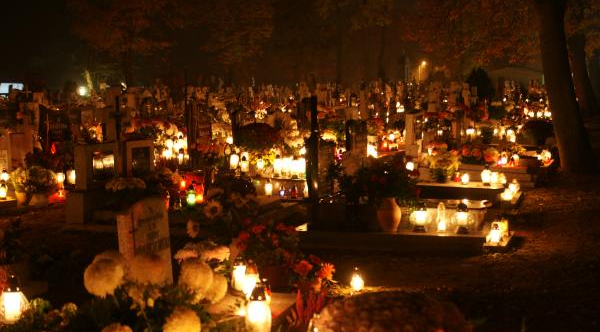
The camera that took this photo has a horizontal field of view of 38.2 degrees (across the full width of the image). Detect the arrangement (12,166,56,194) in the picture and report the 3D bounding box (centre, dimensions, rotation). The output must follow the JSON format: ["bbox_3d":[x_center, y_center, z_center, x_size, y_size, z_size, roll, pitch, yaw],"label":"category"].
[{"bbox_3d":[-3.321,0.181,10.800,0.560,0.350,0.450,2,6,20],"label":"arrangement"}]

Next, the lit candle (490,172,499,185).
[{"bbox_3d":[2.514,0.162,11.200,0.100,0.175,0.100,2,6,20],"label":"lit candle"}]

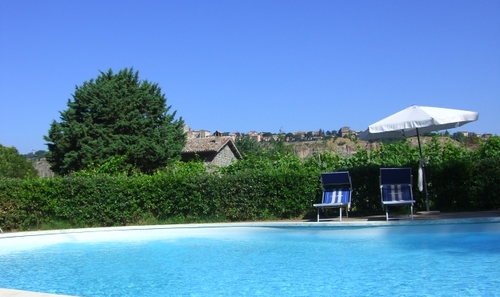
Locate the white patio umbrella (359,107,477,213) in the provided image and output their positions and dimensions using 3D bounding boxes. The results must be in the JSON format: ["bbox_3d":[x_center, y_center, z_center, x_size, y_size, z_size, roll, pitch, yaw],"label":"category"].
[{"bbox_3d":[3.776,0.246,12.300,2.600,2.400,2.600,-5,-2,0],"label":"white patio umbrella"}]

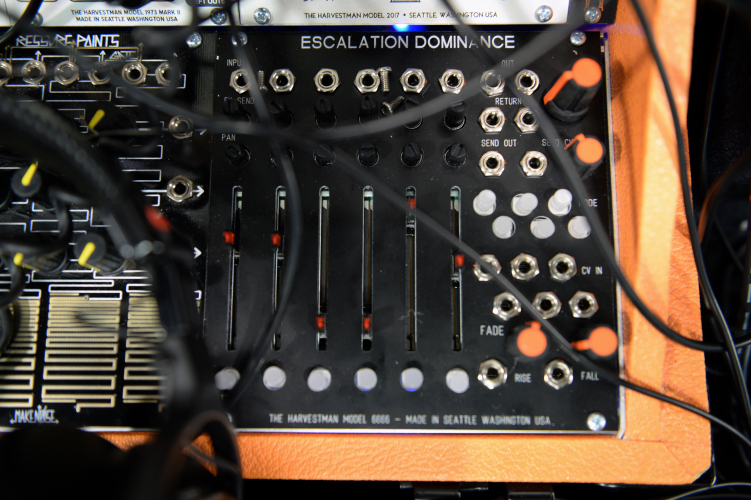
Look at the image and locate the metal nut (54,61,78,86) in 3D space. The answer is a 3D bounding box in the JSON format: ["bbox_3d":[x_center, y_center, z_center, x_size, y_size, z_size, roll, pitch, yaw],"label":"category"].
[{"bbox_3d":[-0.101,-0.058,0.239,0.008,0.003,0.008,0,81,0],"label":"metal nut"}]

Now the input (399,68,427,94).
[{"bbox_3d":[0.013,-0.055,0.238,0.009,0.003,0.009,0,80,1],"label":"input"}]

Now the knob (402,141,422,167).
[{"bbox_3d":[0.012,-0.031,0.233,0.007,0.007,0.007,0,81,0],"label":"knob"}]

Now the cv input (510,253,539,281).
[{"bbox_3d":[0.047,0.005,0.228,0.008,0.003,0.009,-11,81,-1],"label":"cv input"}]

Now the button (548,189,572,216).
[{"bbox_3d":[0.058,-0.015,0.229,0.007,0.006,0.007,0,81,1],"label":"button"}]

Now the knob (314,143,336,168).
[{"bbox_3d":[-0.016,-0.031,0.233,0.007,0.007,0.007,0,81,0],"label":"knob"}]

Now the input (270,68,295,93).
[{"bbox_3d":[-0.031,-0.056,0.239,0.009,0.002,0.008,0,80,1],"label":"input"}]

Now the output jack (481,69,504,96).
[{"bbox_3d":[0.038,-0.054,0.235,0.008,0.003,0.008,0,80,1],"label":"output jack"}]

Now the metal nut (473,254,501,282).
[{"bbox_3d":[0.035,0.006,0.228,0.009,0.003,0.009,0,81,1],"label":"metal nut"}]

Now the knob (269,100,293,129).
[{"bbox_3d":[-0.030,-0.044,0.231,0.007,0.013,0.007,0,81,0],"label":"knob"}]

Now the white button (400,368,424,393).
[{"bbox_3d":[0.011,0.039,0.219,0.007,0.005,0.007,0,80,1],"label":"white button"}]

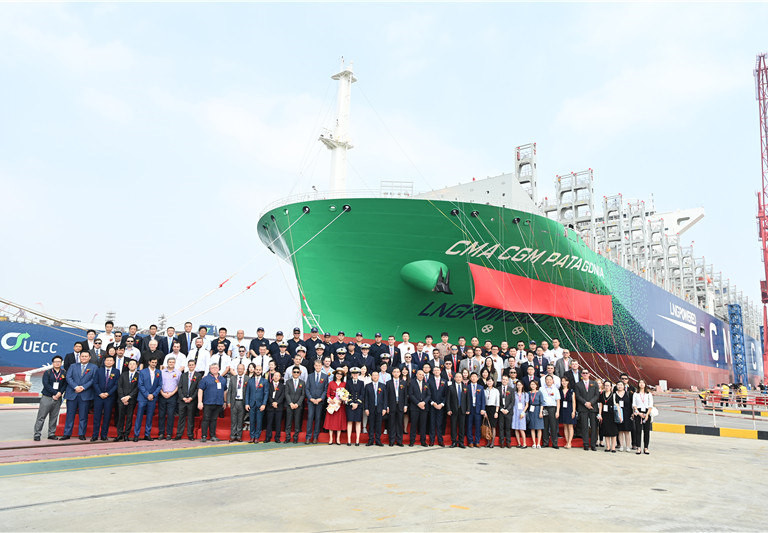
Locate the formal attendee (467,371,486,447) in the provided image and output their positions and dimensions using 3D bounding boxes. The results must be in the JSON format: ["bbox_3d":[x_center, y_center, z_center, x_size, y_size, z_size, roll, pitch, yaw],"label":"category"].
[{"bbox_3d":[2.171,3.416,12.772,0.470,1.720,0.330,-1,-12,15],"label":"formal attendee"}]

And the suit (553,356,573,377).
[{"bbox_3d":[5.048,3.280,14.742,0.520,1.530,0.360,0,-11,9],"label":"suit"}]

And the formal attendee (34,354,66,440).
[{"bbox_3d":[-7.192,2.815,11.511,0.540,1.752,0.380,7,-12,-22],"label":"formal attendee"}]

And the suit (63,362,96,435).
[{"bbox_3d":[-6.662,2.906,11.666,0.620,1.573,0.380,6,-12,-21],"label":"suit"}]

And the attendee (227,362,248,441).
[{"bbox_3d":[-3.405,3.166,12.484,0.480,1.740,0.300,3,-12,-9],"label":"attendee"}]

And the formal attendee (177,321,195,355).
[{"bbox_3d":[-5.130,2.326,13.720,0.520,1.770,0.330,6,-12,-17],"label":"formal attendee"}]

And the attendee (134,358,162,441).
[{"bbox_3d":[-5.064,2.864,11.575,0.550,1.760,0.360,7,-13,-23],"label":"attendee"}]

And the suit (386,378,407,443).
[{"bbox_3d":[0.303,3.425,12.642,0.520,1.555,0.360,2,-11,-1],"label":"suit"}]

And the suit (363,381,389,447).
[{"bbox_3d":[-0.174,3.375,12.410,0.510,1.392,0.320,3,-12,-3],"label":"suit"}]

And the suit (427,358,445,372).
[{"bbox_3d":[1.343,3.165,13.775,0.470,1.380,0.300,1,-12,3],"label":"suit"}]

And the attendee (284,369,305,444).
[{"bbox_3d":[-2.071,3.157,12.226,0.480,1.680,0.340,4,-12,-8],"label":"attendee"}]

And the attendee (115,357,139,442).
[{"bbox_3d":[-5.872,3.037,12.216,0.480,1.770,0.300,5,-13,-14],"label":"attendee"}]

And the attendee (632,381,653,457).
[{"bbox_3d":[6.107,3.547,12.639,0.460,1.674,0.340,-1,-12,14],"label":"attendee"}]

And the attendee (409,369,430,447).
[{"bbox_3d":[0.827,3.278,12.420,0.510,1.727,0.340,2,-11,0],"label":"attendee"}]

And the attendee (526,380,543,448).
[{"bbox_3d":[3.585,3.510,12.700,0.420,1.555,0.290,1,-11,6],"label":"attendee"}]

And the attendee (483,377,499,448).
[{"bbox_3d":[2.558,3.490,12.781,0.430,1.601,0.340,-1,-12,16],"label":"attendee"}]

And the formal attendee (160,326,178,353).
[{"bbox_3d":[-5.737,2.492,14.146,0.520,1.770,0.360,5,-12,-15],"label":"formal attendee"}]

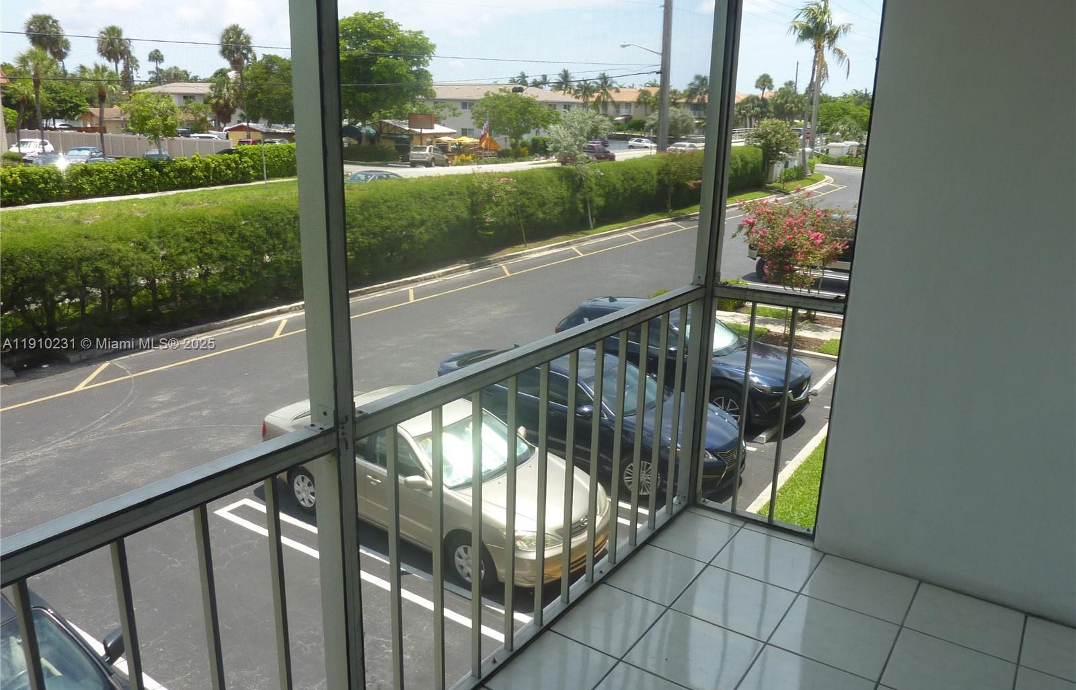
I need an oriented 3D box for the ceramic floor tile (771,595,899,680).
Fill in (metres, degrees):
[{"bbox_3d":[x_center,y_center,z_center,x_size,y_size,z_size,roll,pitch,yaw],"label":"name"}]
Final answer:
[{"bbox_3d":[0.932,0.913,2.440,0.319,0.010,0.319,12,18,33],"label":"ceramic floor tile"}]

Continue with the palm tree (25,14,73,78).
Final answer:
[{"bbox_3d":[-51.711,-27.918,83.096,4.600,13.800,4.400,-9,19,-30],"label":"palm tree"}]

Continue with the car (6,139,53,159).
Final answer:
[{"bbox_3d":[-43.017,-16.493,66.000,1.830,1.630,4.450,-1,16,-7],"label":"car"}]

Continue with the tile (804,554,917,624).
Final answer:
[{"bbox_3d":[1.103,0.835,2.662,0.317,0.010,0.317,11,19,34],"label":"tile"}]

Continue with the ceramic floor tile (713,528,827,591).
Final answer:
[{"bbox_3d":[0.842,0.788,2.841,0.317,0.010,0.317,11,19,34],"label":"ceramic floor tile"}]

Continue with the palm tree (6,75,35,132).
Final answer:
[{"bbox_3d":[-36.737,-15.818,55.175,2.400,6.140,2.400,-9,18,-32],"label":"palm tree"}]

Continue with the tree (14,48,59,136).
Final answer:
[{"bbox_3d":[-36.614,-17.114,56.896,3.300,8.000,3.300,-9,19,-30],"label":"tree"}]

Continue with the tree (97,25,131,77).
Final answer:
[{"bbox_3d":[-46.916,-29.176,87.000,3.200,12.400,3.200,-5,17,-22],"label":"tree"}]

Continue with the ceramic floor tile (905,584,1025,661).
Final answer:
[{"bbox_3d":[1.323,0.855,2.408,0.307,0.010,0.301,10,18,34],"label":"ceramic floor tile"}]

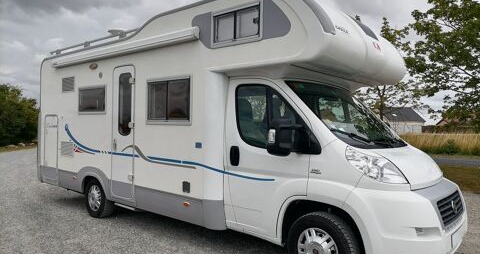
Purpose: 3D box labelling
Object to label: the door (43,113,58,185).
[{"bbox_3d":[-3.408,0.398,6.548,0.547,1.205,0.050,1,0,40],"label":"door"}]

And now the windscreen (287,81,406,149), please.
[{"bbox_3d":[1.255,-0.127,4.099,1.690,1.020,0.180,1,-45,-50],"label":"windscreen"}]

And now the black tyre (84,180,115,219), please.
[{"bbox_3d":[-2.210,1.095,5.751,0.670,0.670,0.215,1,0,40],"label":"black tyre"}]

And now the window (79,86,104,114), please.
[{"bbox_3d":[-2.288,-0.405,5.614,0.856,0.426,0.060,1,0,40],"label":"window"}]

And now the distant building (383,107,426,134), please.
[{"bbox_3d":[34.047,-1.159,76.000,9.000,5.700,7.500,1,0,-16],"label":"distant building"}]

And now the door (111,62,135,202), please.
[{"bbox_3d":[-1.618,0.078,5.043,0.537,1.798,0.060,1,0,40],"label":"door"}]

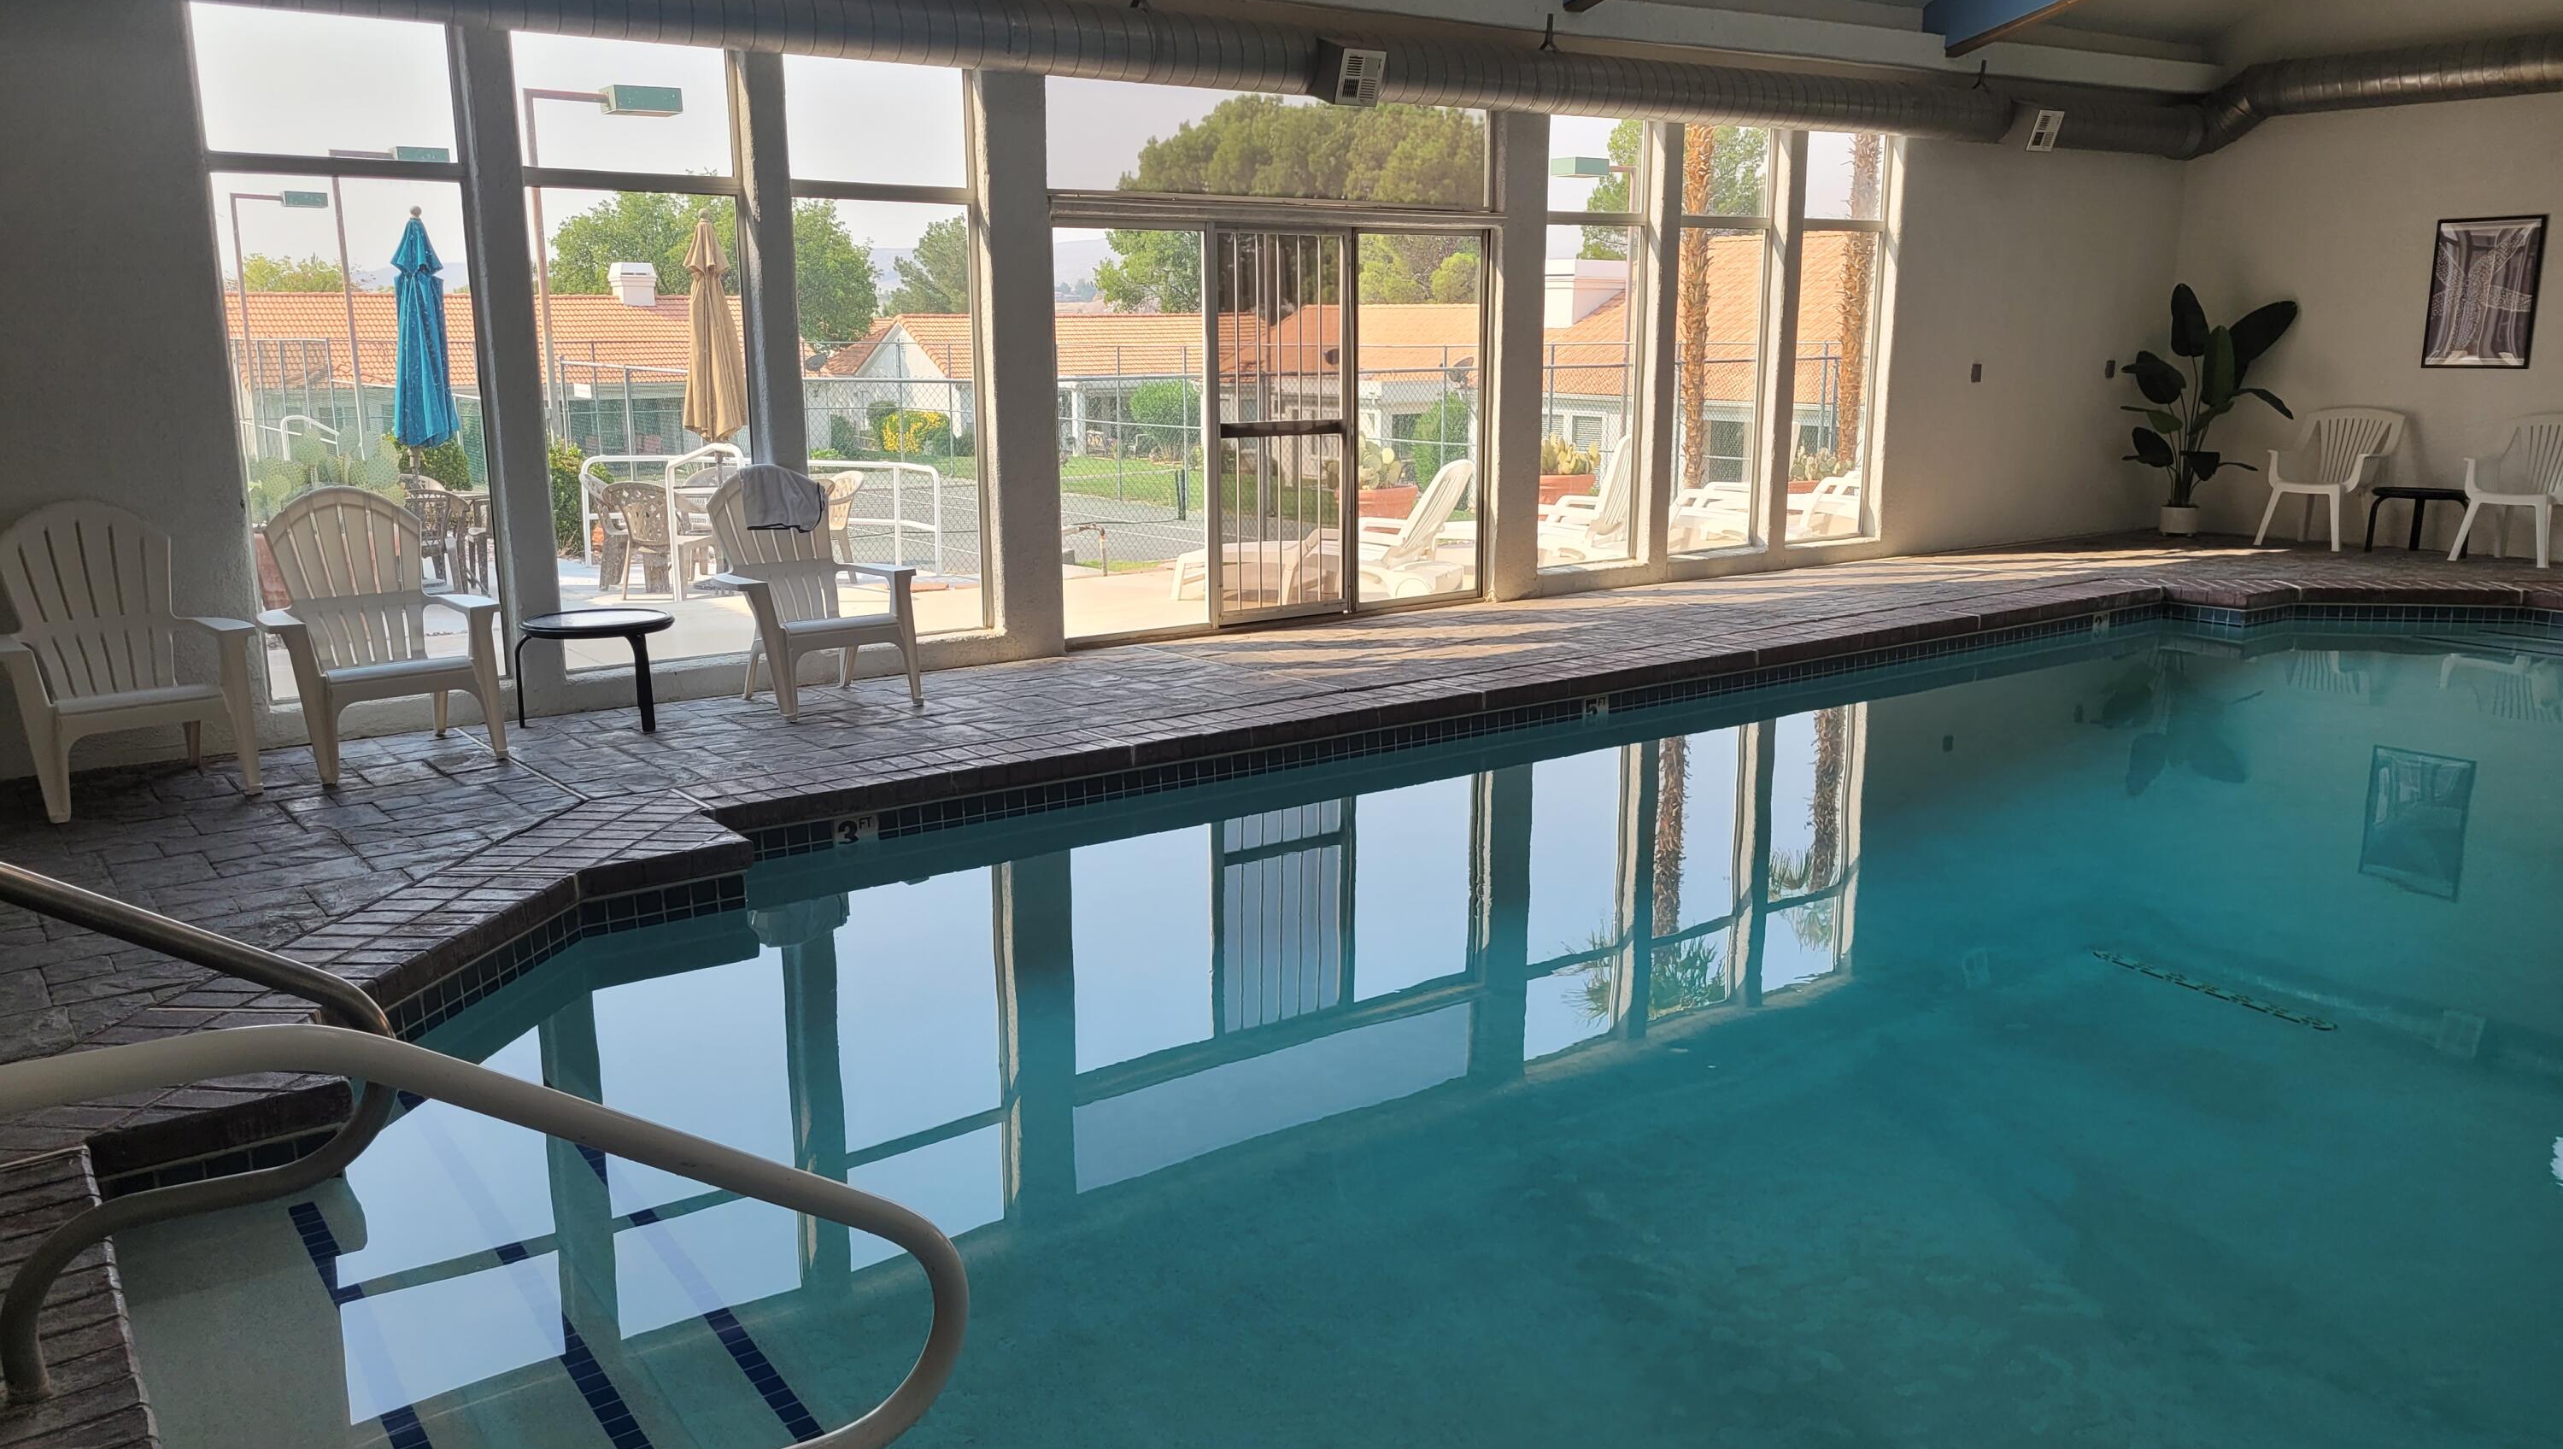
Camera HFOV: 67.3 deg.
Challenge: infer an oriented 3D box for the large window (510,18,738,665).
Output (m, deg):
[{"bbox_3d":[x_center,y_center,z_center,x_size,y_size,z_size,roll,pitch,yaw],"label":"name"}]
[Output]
[{"bbox_3d":[-2.525,-1.452,7.639,0.853,2.431,0.110,-9,15,-35],"label":"large window"}]

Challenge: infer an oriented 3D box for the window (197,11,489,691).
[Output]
[{"bbox_3d":[-3.352,-1.306,7.038,0.874,2.447,0.122,-9,15,-35],"label":"window"}]

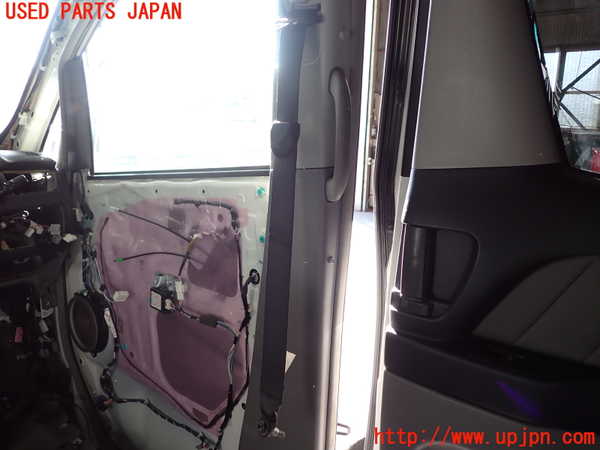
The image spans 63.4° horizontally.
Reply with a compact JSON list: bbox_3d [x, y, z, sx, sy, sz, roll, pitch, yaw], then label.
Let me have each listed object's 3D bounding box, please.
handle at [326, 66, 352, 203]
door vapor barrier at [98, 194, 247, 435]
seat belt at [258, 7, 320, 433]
[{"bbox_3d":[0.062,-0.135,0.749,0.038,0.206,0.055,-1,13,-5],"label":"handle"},{"bbox_3d":[-0.324,0.202,1.175,0.514,0.572,0.040,9,16,33],"label":"door vapor barrier"},{"bbox_3d":[-0.027,0.043,0.852,0.108,0.785,0.070,9,16,33],"label":"seat belt"}]

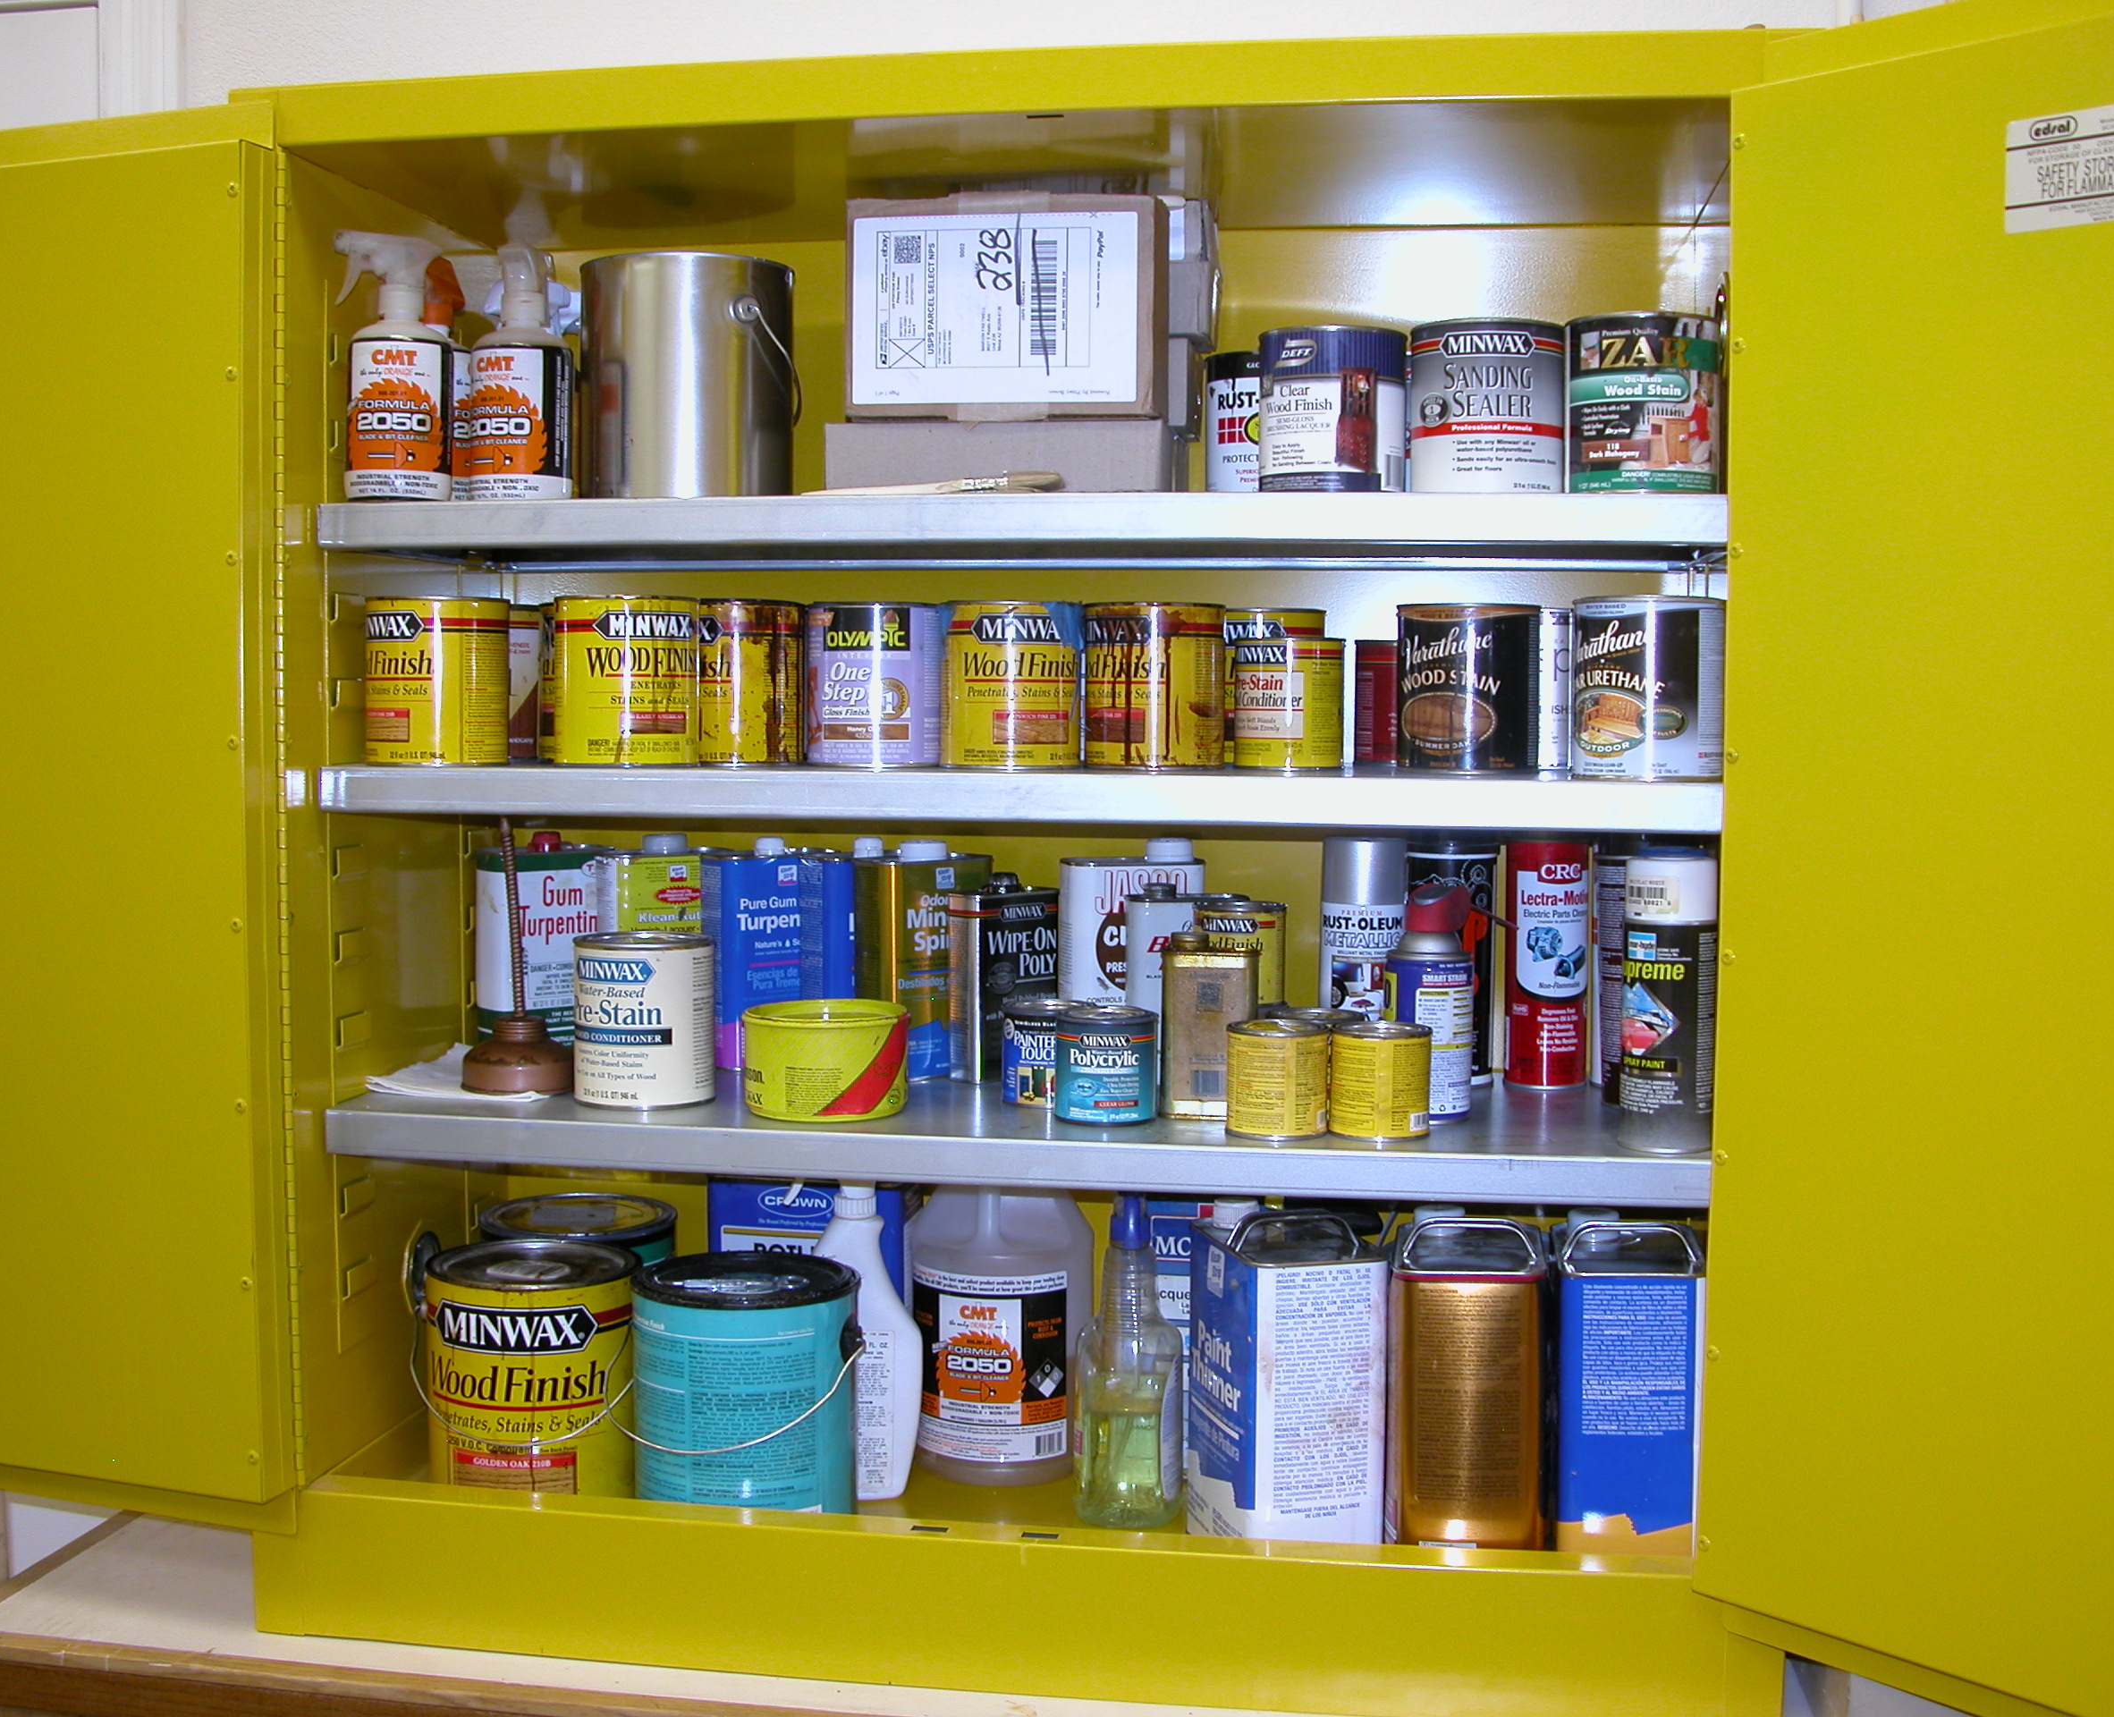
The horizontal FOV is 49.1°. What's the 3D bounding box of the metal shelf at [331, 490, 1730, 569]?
[{"bbox_3d":[-0.020,-0.245,1.771,1.000,0.032,0.340,1,4,9],"label":"metal shelf"}]

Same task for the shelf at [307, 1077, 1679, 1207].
[{"bbox_3d":[-0.018,0.204,1.839,1.020,0.035,0.345,1,4,9],"label":"shelf"}]

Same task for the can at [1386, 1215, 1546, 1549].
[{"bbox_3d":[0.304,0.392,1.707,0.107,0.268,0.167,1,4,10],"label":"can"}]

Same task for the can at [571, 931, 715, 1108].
[{"bbox_3d":[-0.318,0.123,1.785,0.107,0.123,0.107,0,4,0],"label":"can"}]

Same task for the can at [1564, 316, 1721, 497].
[{"bbox_3d":[0.408,-0.308,1.610,0.107,0.124,0.107,1,4,14],"label":"can"}]

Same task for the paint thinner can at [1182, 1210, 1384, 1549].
[{"bbox_3d":[0.169,0.390,1.730,0.105,0.268,0.167,-1,4,-13],"label":"paint thinner can"}]

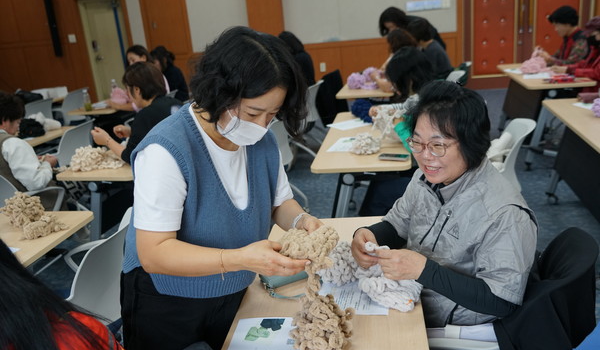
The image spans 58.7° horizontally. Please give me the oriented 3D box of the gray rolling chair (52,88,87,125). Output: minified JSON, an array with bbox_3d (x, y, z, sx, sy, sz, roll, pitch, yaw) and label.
[{"bbox_3d":[-2.838,-0.590,6.504,0.560,0.820,0.570,-2,17,10],"label":"gray rolling chair"}]

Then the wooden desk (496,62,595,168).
[{"bbox_3d":[2.300,-0.622,5.147,0.520,0.720,1.530,-2,17,10],"label":"wooden desk"}]

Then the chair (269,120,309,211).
[{"bbox_3d":[-0.224,-0.091,4.437,0.560,0.810,0.520,4,21,27],"label":"chair"}]

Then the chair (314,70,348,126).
[{"bbox_3d":[0.163,-0.612,5.618,0.560,0.830,0.550,-2,17,10],"label":"chair"}]

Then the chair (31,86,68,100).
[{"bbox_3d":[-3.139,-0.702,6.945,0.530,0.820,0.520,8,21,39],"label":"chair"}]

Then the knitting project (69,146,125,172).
[{"bbox_3d":[-1.162,-0.106,3.029,0.280,0.120,0.200,-2,17,10],"label":"knitting project"}]

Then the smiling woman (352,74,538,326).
[{"bbox_3d":[0.466,0.402,1.421,0.700,1.260,0.520,-12,19,-21],"label":"smiling woman"}]

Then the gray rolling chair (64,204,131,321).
[{"bbox_3d":[-0.822,0.550,2.061,0.550,0.800,0.550,-1,19,12],"label":"gray rolling chair"}]

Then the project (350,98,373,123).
[{"bbox_3d":[0.420,-0.436,3.634,0.150,0.130,0.150,-2,17,10],"label":"project"}]

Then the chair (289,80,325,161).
[{"bbox_3d":[-0.004,-0.437,4.853,0.550,0.800,0.550,3,20,24],"label":"chair"}]

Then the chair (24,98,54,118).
[{"bbox_3d":[-3.204,-0.447,6.328,0.560,0.810,0.520,4,20,25],"label":"chair"}]

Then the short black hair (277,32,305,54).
[{"bbox_3d":[-0.103,-1.146,4.754,0.230,0.250,0.200,2,19,19],"label":"short black hair"}]

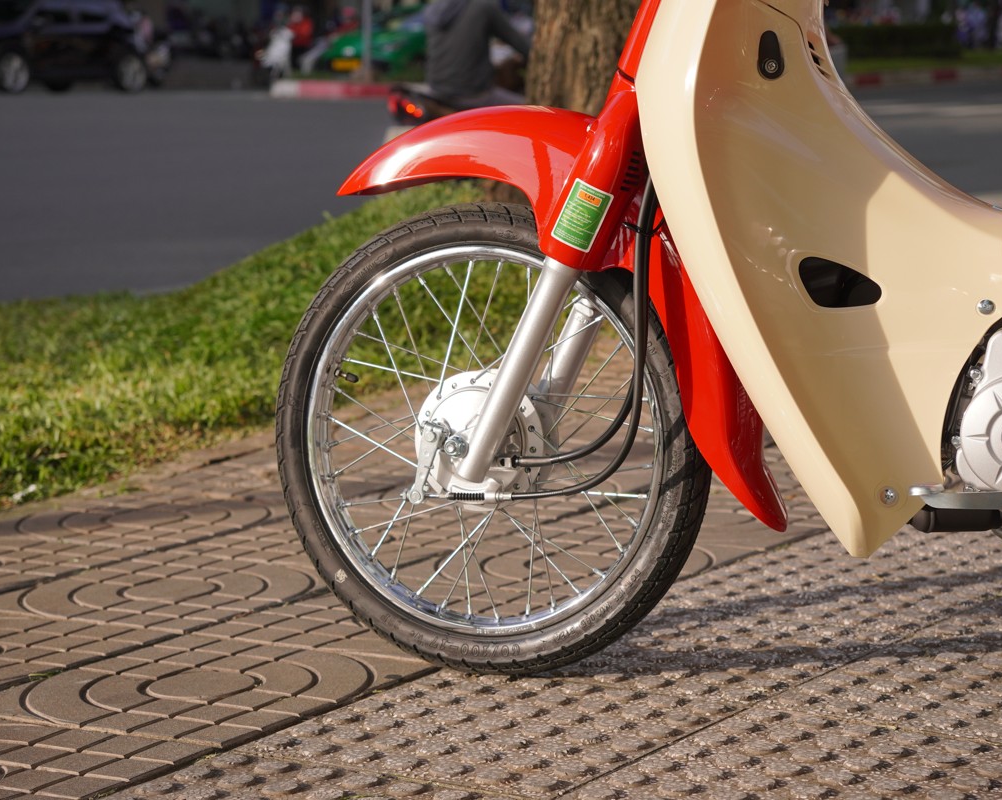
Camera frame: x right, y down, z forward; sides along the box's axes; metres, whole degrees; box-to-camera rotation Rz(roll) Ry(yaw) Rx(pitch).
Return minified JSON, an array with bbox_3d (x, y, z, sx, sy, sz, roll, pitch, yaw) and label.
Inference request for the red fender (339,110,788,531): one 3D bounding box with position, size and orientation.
[{"bbox_3d":[0.064,-0.102,2.887,0.570,0.467,0.170,4,7,24],"label":"red fender"}]

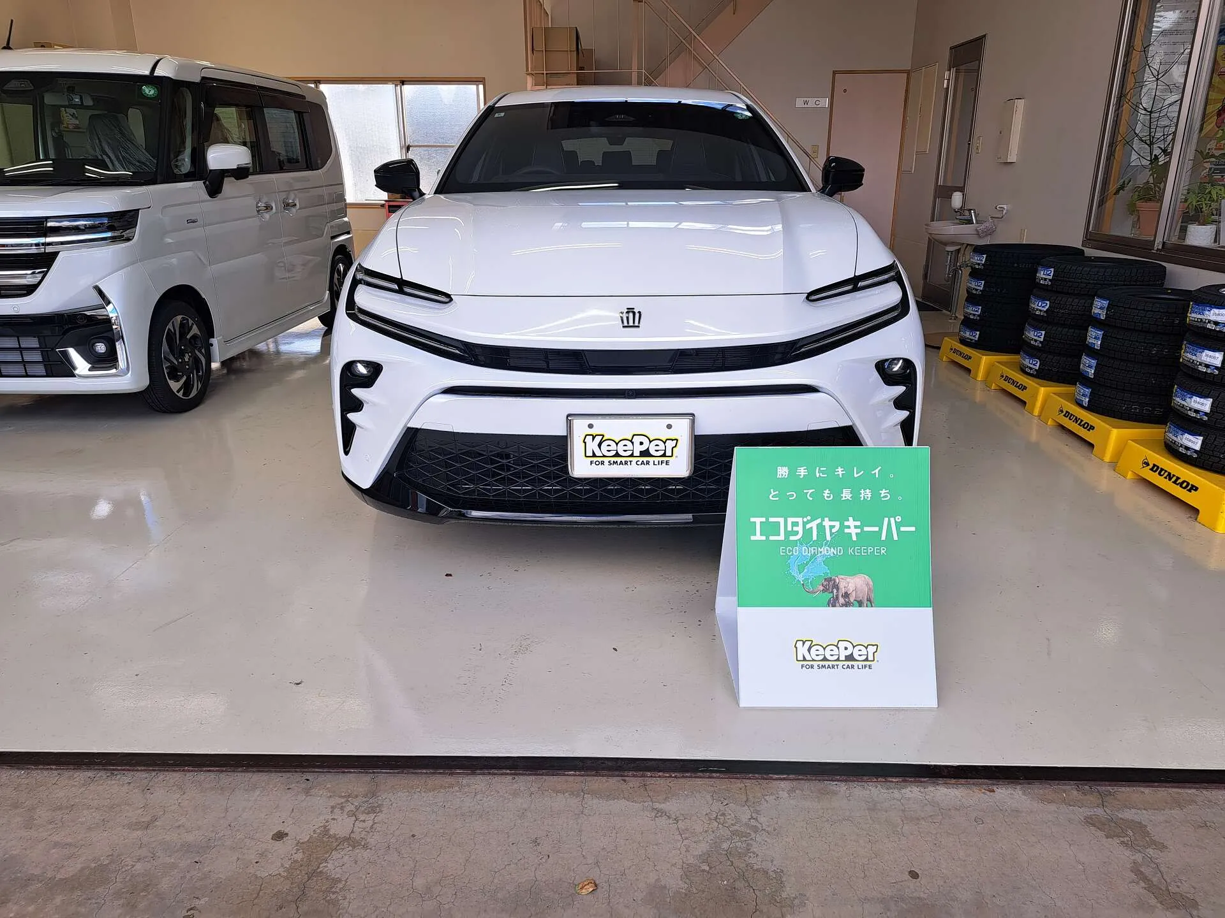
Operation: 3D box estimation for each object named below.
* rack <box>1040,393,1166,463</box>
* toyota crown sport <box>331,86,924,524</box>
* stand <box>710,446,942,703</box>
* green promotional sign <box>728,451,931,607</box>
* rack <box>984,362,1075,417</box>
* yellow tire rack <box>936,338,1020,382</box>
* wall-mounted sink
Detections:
[{"bbox_3d":[2.389,-0.156,3.832,0.600,0.143,0.620,1,19,2],"label":"rack"},{"bbox_3d":[0.035,-1.101,4.409,1.920,1.565,4.720,0,19,0],"label":"toyota crown sport"},{"bbox_3d":[0.511,0.232,2.037,0.446,0.547,0.439,0,19,0],"label":"stand"},{"bbox_3d":[0.511,0.156,1.949,0.446,0.367,0.020,0,-3,0],"label":"green promotional sign"},{"bbox_3d":[2.421,-0.383,4.511,0.600,0.143,0.620,0,19,1],"label":"rack"},{"bbox_3d":[2.435,-0.619,5.218,0.600,0.143,0.620,0,19,0],"label":"yellow tire rack"},{"bbox_3d":[2.505,-1.648,6.266,0.410,0.170,0.470,0,19,0],"label":"wall-mounted sink"}]

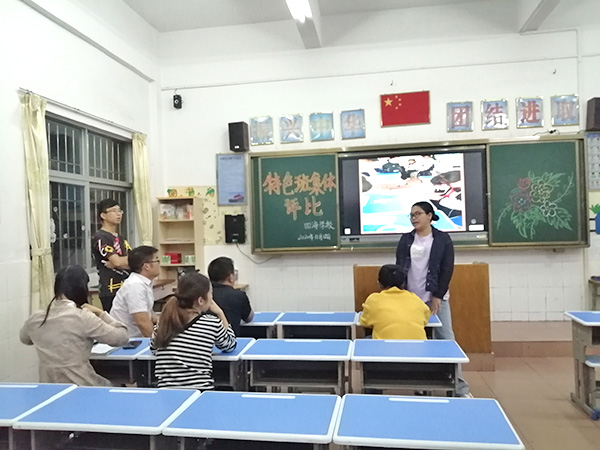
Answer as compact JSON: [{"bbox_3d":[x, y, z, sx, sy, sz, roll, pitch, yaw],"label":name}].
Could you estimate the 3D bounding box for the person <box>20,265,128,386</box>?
[{"bbox_3d":[-1.239,0.839,2.497,0.530,1.250,0.620,-2,0,9],"label":"person"}]

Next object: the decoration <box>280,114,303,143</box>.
[{"bbox_3d":[-0.106,-1.241,5.809,0.291,0.359,0.030,-2,0,8],"label":"decoration"}]

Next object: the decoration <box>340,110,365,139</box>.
[{"bbox_3d":[0.683,-1.279,5.756,0.295,0.363,0.020,-2,0,9],"label":"decoration"}]

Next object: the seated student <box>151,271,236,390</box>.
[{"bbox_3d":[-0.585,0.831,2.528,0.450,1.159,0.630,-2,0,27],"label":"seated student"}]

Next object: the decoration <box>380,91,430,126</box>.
[{"bbox_3d":[1.316,-1.436,5.606,0.599,0.409,0.030,-2,0,8],"label":"decoration"}]

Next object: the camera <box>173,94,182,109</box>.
[{"bbox_3d":[-1.625,-1.638,5.999,0.090,0.170,0.080,-2,0,9],"label":"camera"}]

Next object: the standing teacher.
[{"bbox_3d":[1.076,0.586,3.634,0.520,1.556,0.350,-2,0,35],"label":"standing teacher"}]

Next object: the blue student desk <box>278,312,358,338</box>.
[{"bbox_3d":[0.148,1.070,3.488,0.600,0.710,0.385,-2,0,9],"label":"blue student desk"}]

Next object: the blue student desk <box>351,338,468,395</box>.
[{"bbox_3d":[0.609,1.049,2.529,0.600,0.710,0.385,-2,0,9],"label":"blue student desk"}]

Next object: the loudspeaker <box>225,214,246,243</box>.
[{"bbox_3d":[-0.844,0.053,5.961,0.255,0.373,0.090,-2,0,9],"label":"loudspeaker"}]

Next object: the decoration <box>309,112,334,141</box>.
[{"bbox_3d":[0.285,-1.253,5.753,0.293,0.354,0.030,-2,0,8],"label":"decoration"}]

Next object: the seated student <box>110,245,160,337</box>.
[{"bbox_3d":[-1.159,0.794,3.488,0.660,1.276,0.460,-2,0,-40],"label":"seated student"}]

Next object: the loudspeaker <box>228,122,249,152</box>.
[{"bbox_3d":[-0.776,-1.103,5.753,0.200,0.360,0.210,-2,0,9],"label":"loudspeaker"}]

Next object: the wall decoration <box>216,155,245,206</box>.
[{"bbox_3d":[-0.913,-0.598,6.009,0.385,0.689,0.020,-2,0,9],"label":"wall decoration"}]

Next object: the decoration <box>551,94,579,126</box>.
[{"bbox_3d":[3.123,-1.345,5.307,0.300,0.355,0.030,-2,0,9],"label":"decoration"}]

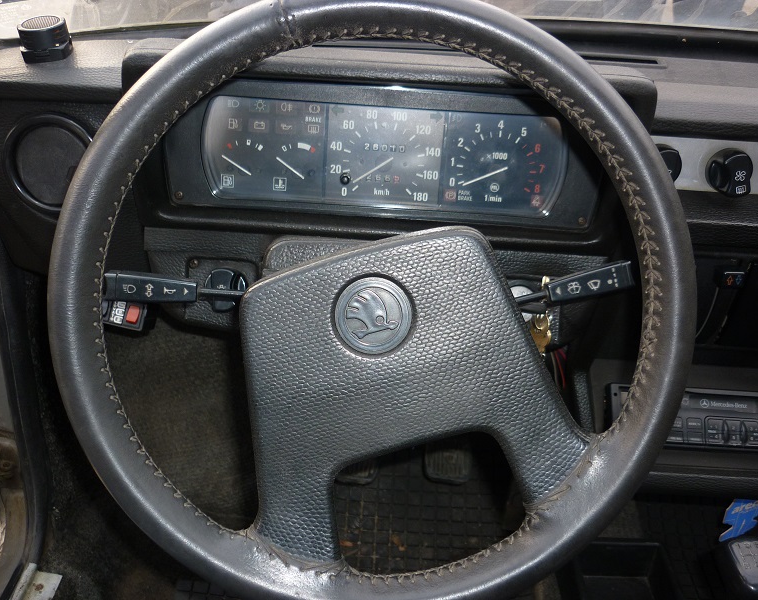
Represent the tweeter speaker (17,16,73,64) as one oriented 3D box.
[{"bbox_3d":[-0.292,-0.228,0.670,0.044,0.034,0.044,3,35,2],"label":"tweeter speaker"}]

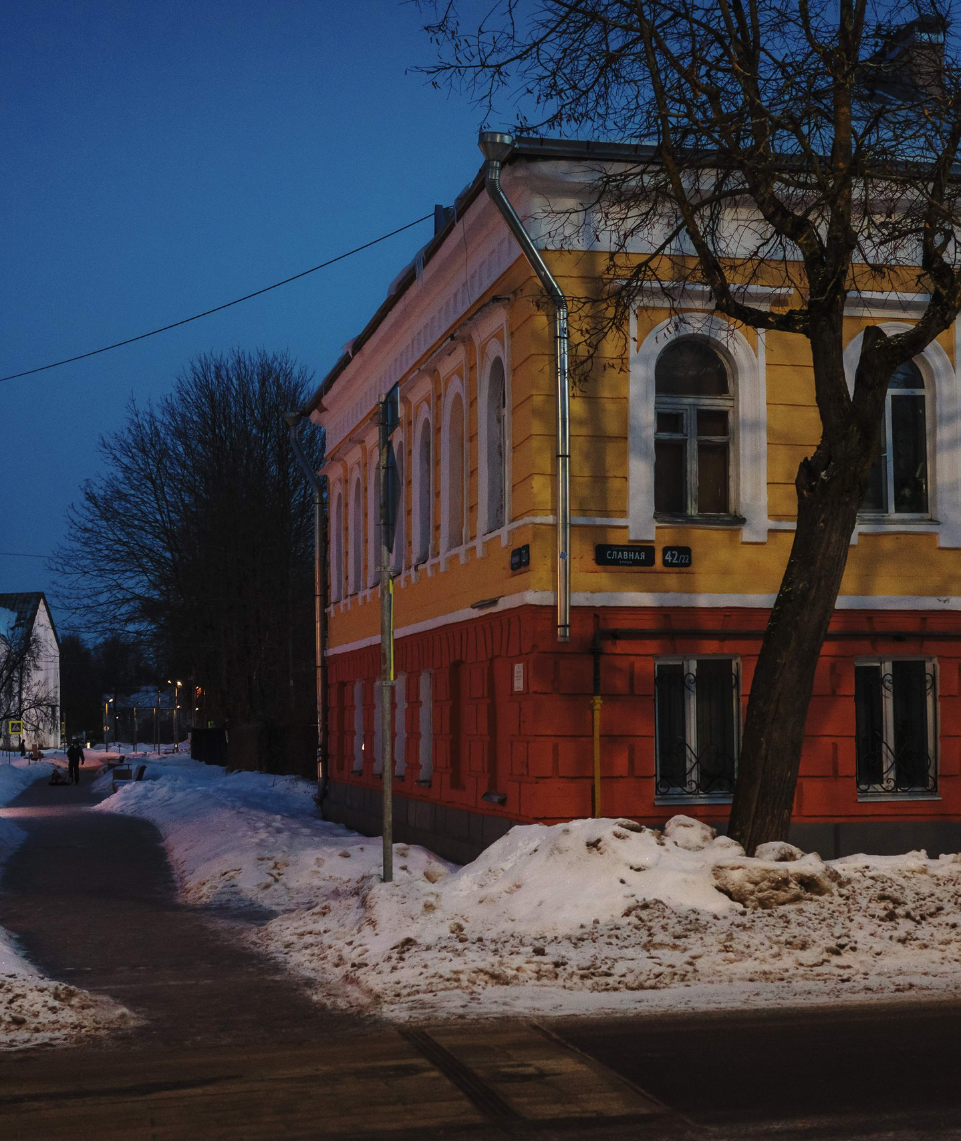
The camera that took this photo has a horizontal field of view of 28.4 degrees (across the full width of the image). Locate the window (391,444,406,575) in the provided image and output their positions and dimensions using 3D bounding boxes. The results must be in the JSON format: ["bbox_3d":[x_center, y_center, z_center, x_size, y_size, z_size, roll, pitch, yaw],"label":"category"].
[{"bbox_3d":[-1.290,-1.114,33.284,0.240,2.340,1.100,1,-5,-12],"label":"window"}]

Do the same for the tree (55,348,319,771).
[{"bbox_3d":[-12.292,-0.281,80.000,11.500,18.100,11.500,1,-5,-12],"label":"tree"}]

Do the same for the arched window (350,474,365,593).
[{"bbox_3d":[-2.507,-0.733,38.756,0.200,2.400,1.200,1,-5,-12],"label":"arched window"}]

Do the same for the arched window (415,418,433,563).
[{"bbox_3d":[-0.934,-1.338,31.619,0.200,2.400,1.200,1,-5,-12],"label":"arched window"}]

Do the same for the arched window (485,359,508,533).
[{"bbox_3d":[0.344,-1.725,25.733,0.240,2.360,1.120,1,-5,-12],"label":"arched window"}]

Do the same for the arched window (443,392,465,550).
[{"bbox_3d":[-0.389,-1.510,29.146,0.200,2.400,1.200,1,-5,-12],"label":"arched window"}]

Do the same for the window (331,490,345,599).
[{"bbox_3d":[-3.106,-0.544,41.477,0.200,2.400,1.200,1,-5,-12],"label":"window"}]

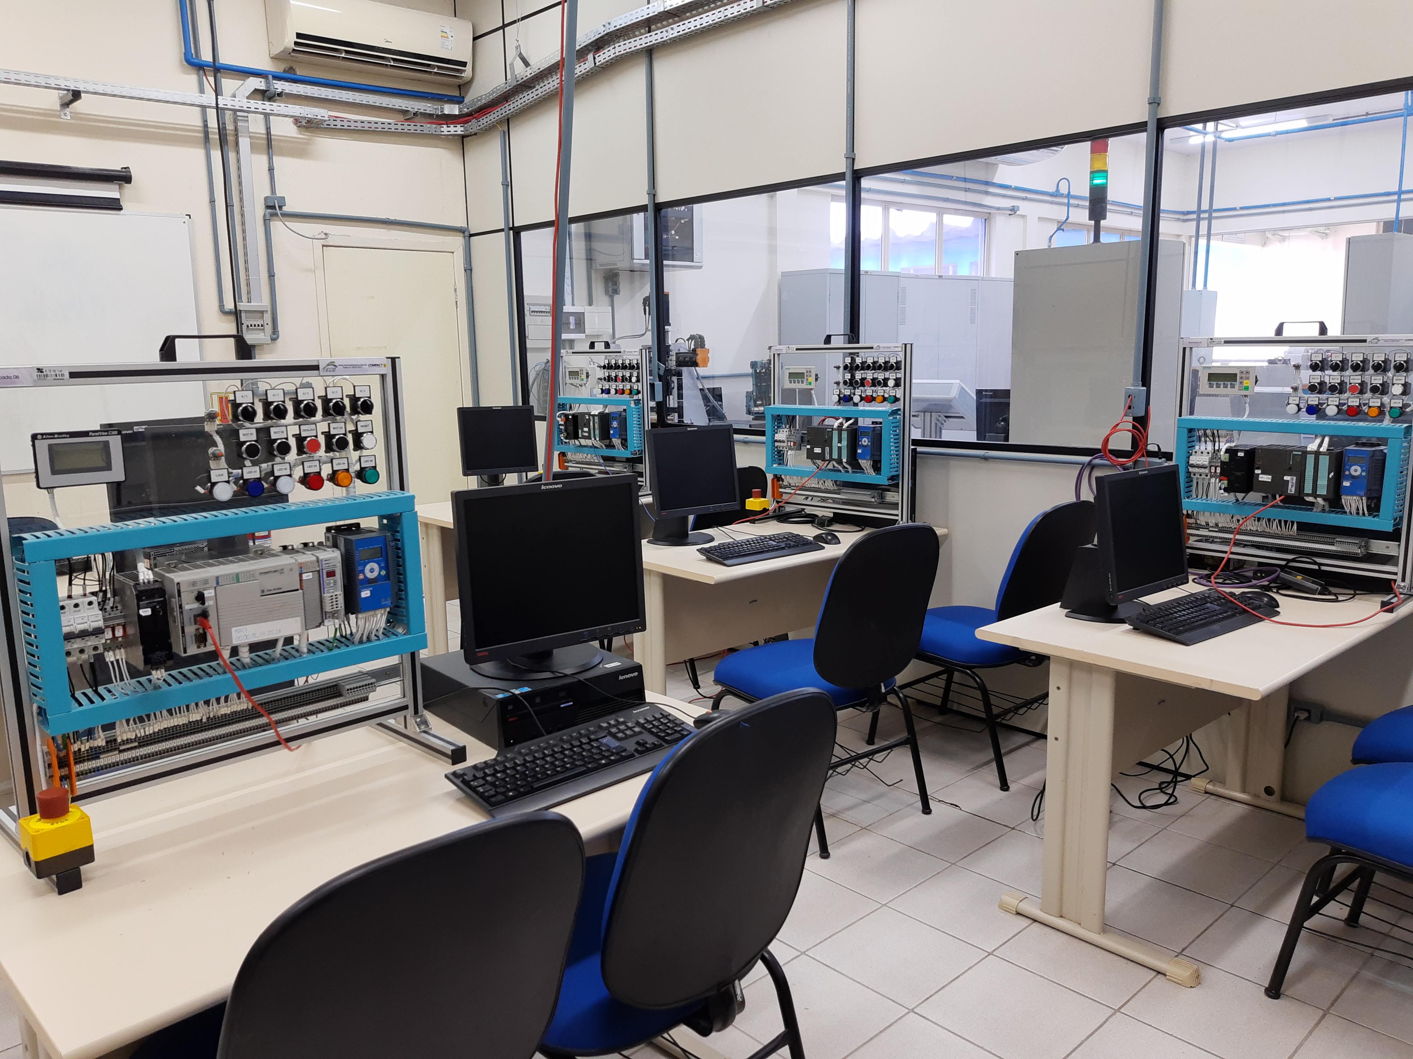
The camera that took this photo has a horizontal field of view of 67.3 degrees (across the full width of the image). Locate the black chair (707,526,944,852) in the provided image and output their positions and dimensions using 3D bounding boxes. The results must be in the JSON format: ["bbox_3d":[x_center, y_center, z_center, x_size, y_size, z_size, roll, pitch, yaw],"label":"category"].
[{"bbox_3d":[0.367,0.421,3.289,0.490,0.950,0.670,-8,12,-37],"label":"black chair"}]

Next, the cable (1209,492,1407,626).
[{"bbox_3d":[1.544,0.087,2.883,0.400,0.240,0.500,-10,13,-42],"label":"cable"}]

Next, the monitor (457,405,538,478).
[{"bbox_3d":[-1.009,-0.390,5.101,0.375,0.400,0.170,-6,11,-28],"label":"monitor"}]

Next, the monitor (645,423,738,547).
[{"bbox_3d":[-0.088,-0.168,3.922,0.375,0.437,0.235,-8,12,-36],"label":"monitor"}]

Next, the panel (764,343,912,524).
[{"bbox_3d":[0.507,-0.359,4.132,0.640,0.730,0.240,8,13,42],"label":"panel"}]

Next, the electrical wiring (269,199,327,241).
[{"bbox_3d":[-2.188,-1.668,5.748,0.280,0.200,0.060,-10,13,-42],"label":"electrical wiring"}]

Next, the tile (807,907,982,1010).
[{"bbox_3d":[0.458,1.026,2.556,0.310,0.010,0.310,-10,13,-42],"label":"tile"}]

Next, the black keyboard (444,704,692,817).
[{"bbox_3d":[-0.207,0.393,1.832,0.458,0.040,0.192,-10,13,-44],"label":"black keyboard"}]

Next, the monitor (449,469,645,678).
[{"bbox_3d":[-0.334,0.082,2.060,0.372,0.365,0.235,-7,12,-33],"label":"monitor"}]

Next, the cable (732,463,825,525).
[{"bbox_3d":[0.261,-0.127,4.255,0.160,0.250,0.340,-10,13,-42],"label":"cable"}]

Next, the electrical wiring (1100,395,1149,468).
[{"bbox_3d":[1.370,-0.322,3.465,0.070,0.235,0.155,-10,13,-42],"label":"electrical wiring"}]

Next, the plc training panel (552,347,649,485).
[{"bbox_3d":[-0.505,-0.533,5.266,0.240,0.730,0.640,-11,13,-44],"label":"plc training panel"}]

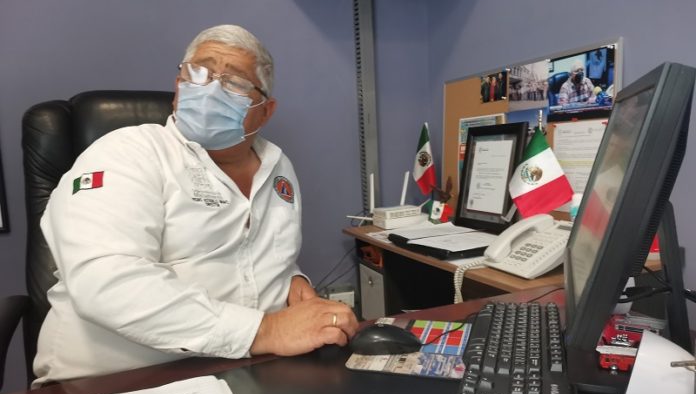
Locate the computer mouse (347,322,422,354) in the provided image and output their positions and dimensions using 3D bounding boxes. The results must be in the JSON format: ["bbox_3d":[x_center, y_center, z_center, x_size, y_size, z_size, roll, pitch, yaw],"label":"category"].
[{"bbox_3d":[0.063,0.239,0.878,0.115,0.038,0.064,-3,7,1],"label":"computer mouse"}]

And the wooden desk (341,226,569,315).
[{"bbox_3d":[0.517,0.522,1.577,0.550,0.750,1.200,-6,8,-26],"label":"wooden desk"}]

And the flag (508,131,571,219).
[{"bbox_3d":[0.563,-0.069,1.530,0.185,0.260,0.070,-1,7,14],"label":"flag"}]

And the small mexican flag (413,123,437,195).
[{"bbox_3d":[0.303,-0.152,2.070,0.100,0.280,0.060,-2,7,12],"label":"small mexican flag"}]

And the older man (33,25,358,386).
[{"bbox_3d":[-0.200,0.330,1.090,0.620,1.320,0.760,-10,10,-44],"label":"older man"}]

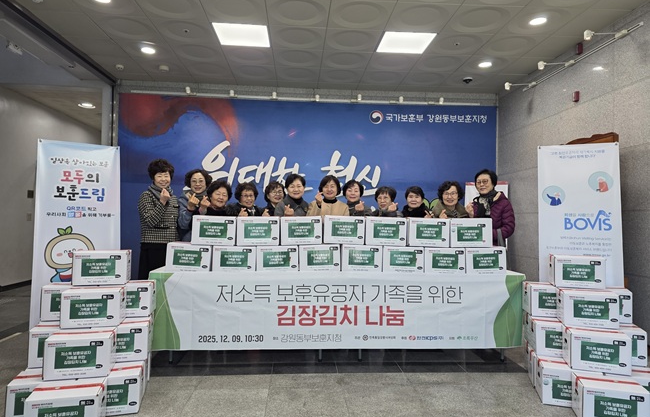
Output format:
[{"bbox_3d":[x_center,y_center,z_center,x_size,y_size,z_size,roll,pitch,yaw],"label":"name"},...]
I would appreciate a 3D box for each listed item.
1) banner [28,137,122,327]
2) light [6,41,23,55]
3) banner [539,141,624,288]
[{"bbox_3d":[-1.957,0.323,3.431,0.600,1.800,0.050,2,-13,-31],"label":"banner"},{"bbox_3d":[-3.561,-1.838,4.972,0.090,0.100,0.220,1,-1,-3],"label":"light"},{"bbox_3d":[2.070,0.362,3.498,0.600,1.800,0.050,1,-7,17],"label":"banner"}]

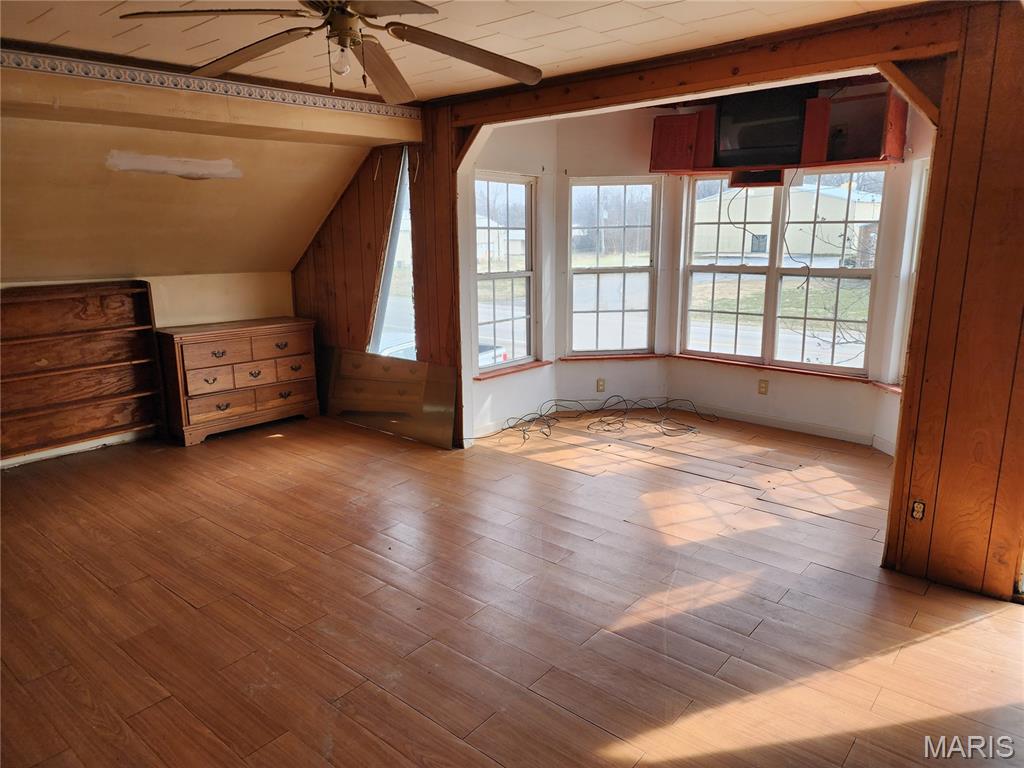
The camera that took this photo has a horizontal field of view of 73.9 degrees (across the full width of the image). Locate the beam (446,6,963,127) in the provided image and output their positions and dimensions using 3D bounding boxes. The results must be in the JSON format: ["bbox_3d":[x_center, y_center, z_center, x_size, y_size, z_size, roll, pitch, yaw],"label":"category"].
[{"bbox_3d":[0.684,-1.545,3.512,2.770,0.165,0.130,10,16,39],"label":"beam"}]

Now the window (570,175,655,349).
[{"bbox_3d":[0.854,-0.971,5.695,0.770,1.460,0.100,-2,12,-6],"label":"window"}]

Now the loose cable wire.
[{"bbox_3d":[0.607,0.259,5.372,1.870,0.170,0.850,-2,12,-5],"label":"loose cable wire"}]

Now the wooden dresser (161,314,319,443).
[{"bbox_3d":[-2.164,-0.059,5.450,0.420,0.805,1.150,11,17,42],"label":"wooden dresser"}]

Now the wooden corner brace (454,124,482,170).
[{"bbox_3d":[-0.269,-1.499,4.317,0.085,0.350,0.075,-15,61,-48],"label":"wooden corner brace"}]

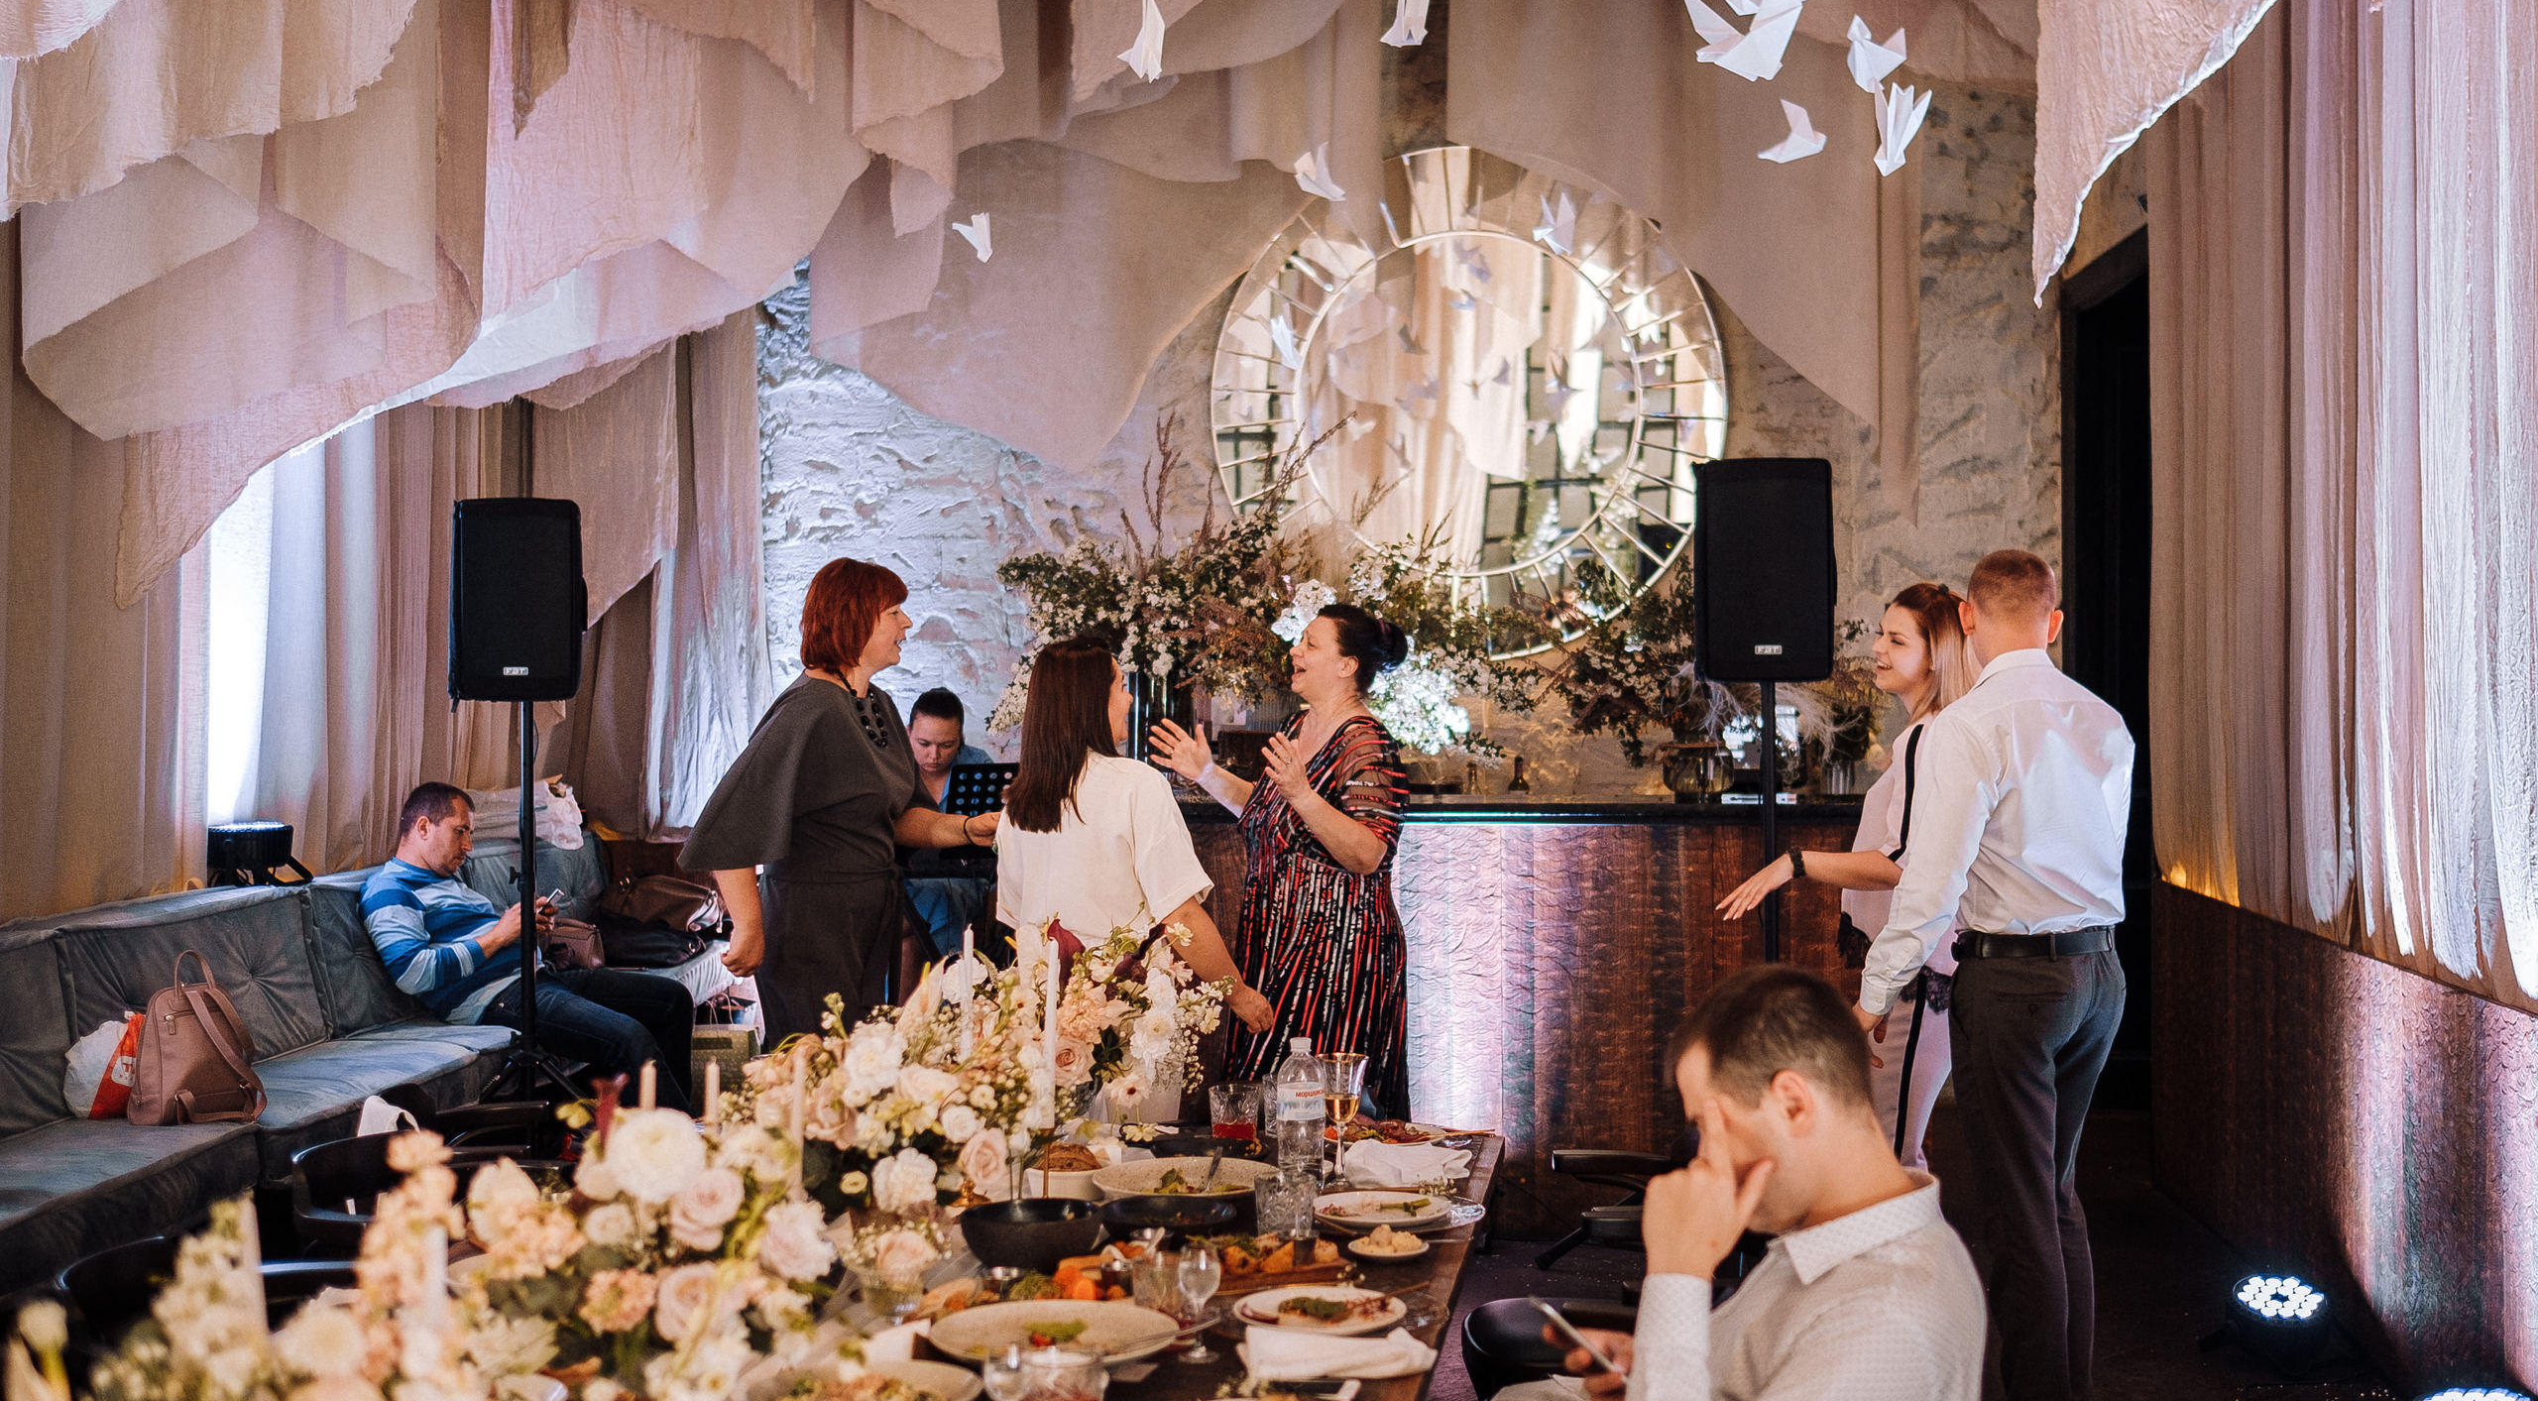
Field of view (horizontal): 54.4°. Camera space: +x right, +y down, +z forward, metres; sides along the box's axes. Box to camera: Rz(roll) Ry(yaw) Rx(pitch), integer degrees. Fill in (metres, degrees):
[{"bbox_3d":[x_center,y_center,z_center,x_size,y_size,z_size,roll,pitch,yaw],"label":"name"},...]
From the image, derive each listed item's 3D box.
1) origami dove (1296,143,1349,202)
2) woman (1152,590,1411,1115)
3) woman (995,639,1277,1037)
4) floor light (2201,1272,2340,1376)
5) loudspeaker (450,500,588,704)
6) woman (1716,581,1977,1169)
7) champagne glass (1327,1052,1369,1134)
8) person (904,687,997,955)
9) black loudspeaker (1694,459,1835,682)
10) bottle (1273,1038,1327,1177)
[{"bbox_3d":[0.129,-1.316,6.150,0.140,0.140,0.125,0,1,-22],"label":"origami dove"},{"bbox_3d":[0.043,0.618,5.669,0.560,1.660,0.480,-1,2,-35],"label":"woman"},{"bbox_3d":[-0.297,0.654,5.420,0.550,1.600,0.400,1,2,25],"label":"woman"},{"bbox_3d":[2.240,1.368,5.489,0.310,0.165,0.240,1,2,35],"label":"floor light"},{"bbox_3d":[-2.069,-0.275,6.825,0.335,0.545,0.320,-1,2,-19],"label":"loudspeaker"},{"bbox_3d":[1.219,0.606,5.168,0.570,1.710,0.450,0,2,4],"label":"woman"},{"bbox_3d":[0.113,0.644,3.779,0.080,0.200,0.080,0,2,0],"label":"champagne glass"},{"bbox_3d":[-0.941,0.675,7.271,0.530,1.420,0.720,0,2,-12],"label":"person"},{"bbox_3d":[1.263,-0.325,6.244,0.340,0.545,0.320,0,2,2],"label":"black loudspeaker"},{"bbox_3d":[0.051,0.632,3.778,0.071,0.225,0.071,0,2,0],"label":"bottle"}]

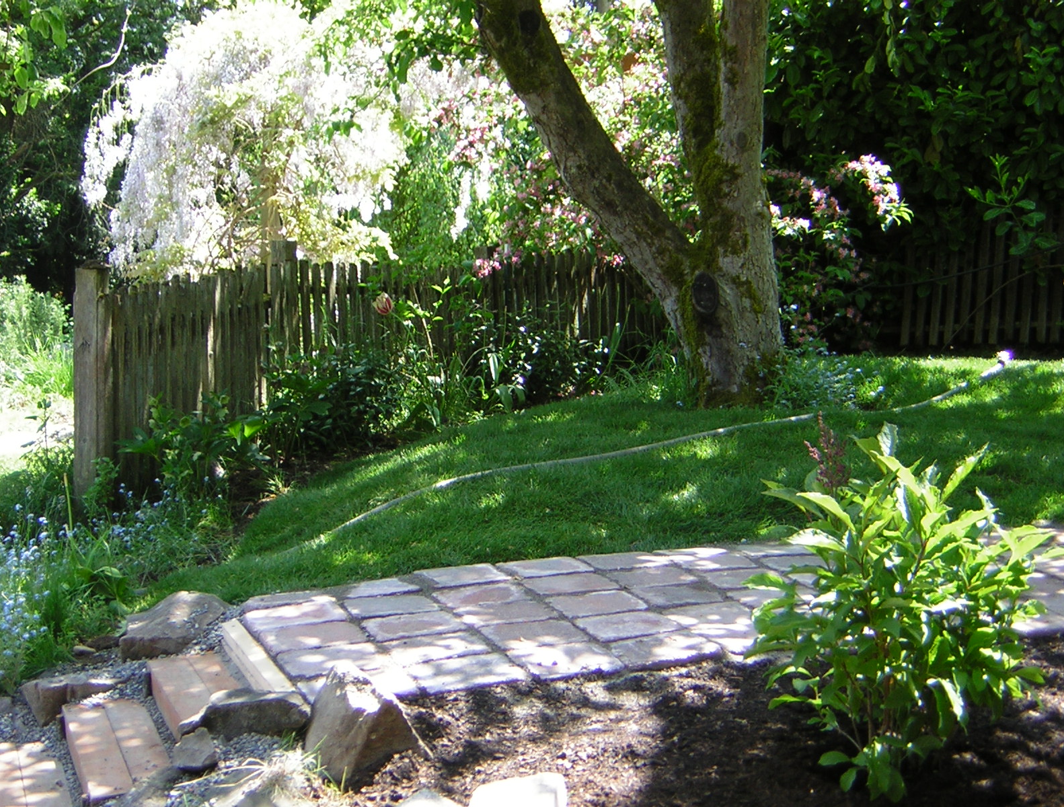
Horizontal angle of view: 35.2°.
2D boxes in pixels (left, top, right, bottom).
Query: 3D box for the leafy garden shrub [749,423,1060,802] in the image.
[{"bbox_3d":[0.757,0.400,3.400,0.620,0.740,0.580,1,11,0],"label":"leafy garden shrub"}]

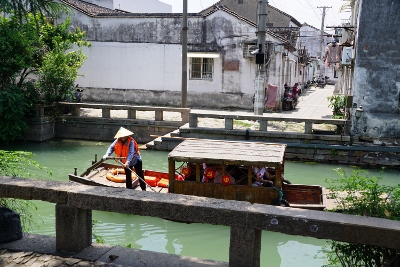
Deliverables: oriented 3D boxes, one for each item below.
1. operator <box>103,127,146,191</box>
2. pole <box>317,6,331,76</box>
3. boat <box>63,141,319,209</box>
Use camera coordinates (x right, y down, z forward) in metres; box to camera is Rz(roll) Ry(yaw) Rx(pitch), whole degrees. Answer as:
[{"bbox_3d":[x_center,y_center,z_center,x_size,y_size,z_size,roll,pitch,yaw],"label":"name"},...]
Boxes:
[{"bbox_3d":[-1.727,0.619,10.830,0.720,1.560,0.680,8,13,32],"label":"operator"},{"bbox_3d":[9.513,-6.708,36.369,1.150,6.090,0.300,4,12,17],"label":"pole"},{"bbox_3d":[0.149,1.010,10.739,6.170,1.450,1.700,3,11,13],"label":"boat"}]

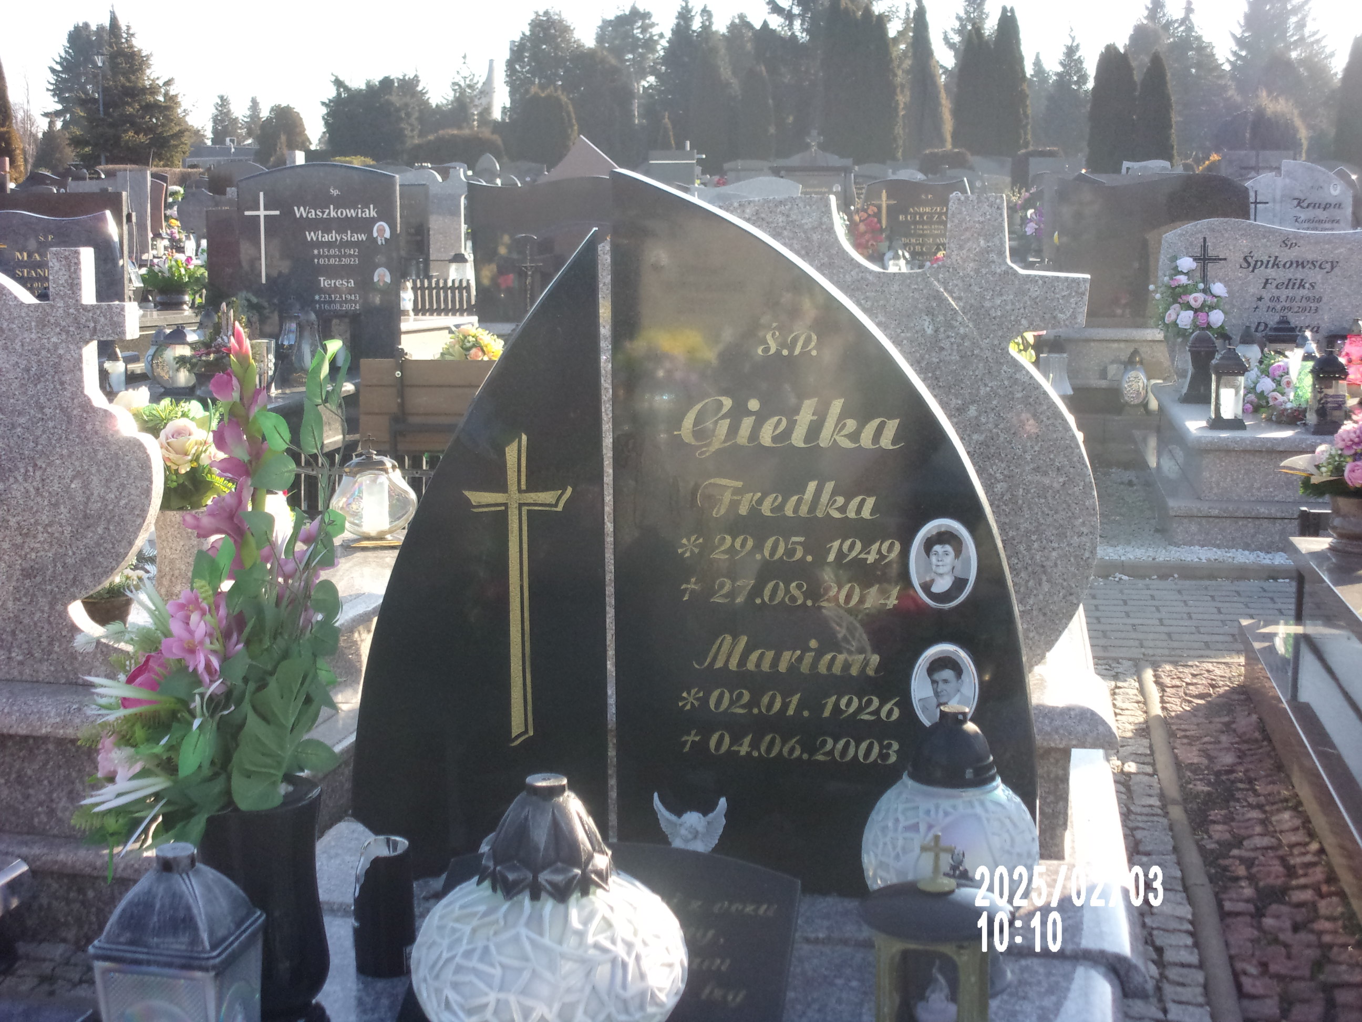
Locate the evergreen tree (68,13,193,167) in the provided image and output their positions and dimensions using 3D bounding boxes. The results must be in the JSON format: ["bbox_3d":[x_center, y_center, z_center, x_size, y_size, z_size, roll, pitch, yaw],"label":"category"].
[{"bbox_3d":[-14.569,-10.362,54.594,3.283,5.192,3.283,0,9,0],"label":"evergreen tree"}]

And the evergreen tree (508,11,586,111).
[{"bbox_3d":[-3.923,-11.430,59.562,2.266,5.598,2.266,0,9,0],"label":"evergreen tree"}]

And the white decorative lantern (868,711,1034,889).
[{"bbox_3d":[0.338,0.417,2.593,0.222,0.348,0.222,0,9,0],"label":"white decorative lantern"}]

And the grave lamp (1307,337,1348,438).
[{"bbox_3d":[2.485,-0.468,7.973,0.162,0.345,0.162,1,9,9],"label":"grave lamp"}]

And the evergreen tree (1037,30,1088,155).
[{"bbox_3d":[13.699,-14.115,74.533,1.913,5.971,1.913,0,9,0],"label":"evergreen tree"}]

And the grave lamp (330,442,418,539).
[{"bbox_3d":[-0.833,-0.050,5.629,0.238,0.267,0.215,-2,9,-12],"label":"grave lamp"}]

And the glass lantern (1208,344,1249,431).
[{"bbox_3d":[2.146,-0.489,8.144,0.147,0.327,0.147,1,9,9],"label":"glass lantern"}]

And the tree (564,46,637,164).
[{"bbox_3d":[-2.106,-9.980,54.668,1.993,4.240,1.993,0,9,0],"label":"tree"}]

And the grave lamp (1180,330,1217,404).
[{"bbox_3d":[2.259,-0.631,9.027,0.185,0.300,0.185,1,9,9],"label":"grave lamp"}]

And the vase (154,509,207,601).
[{"bbox_3d":[-1.136,0.122,4.731,0.132,0.245,0.132,1,9,9],"label":"vase"}]

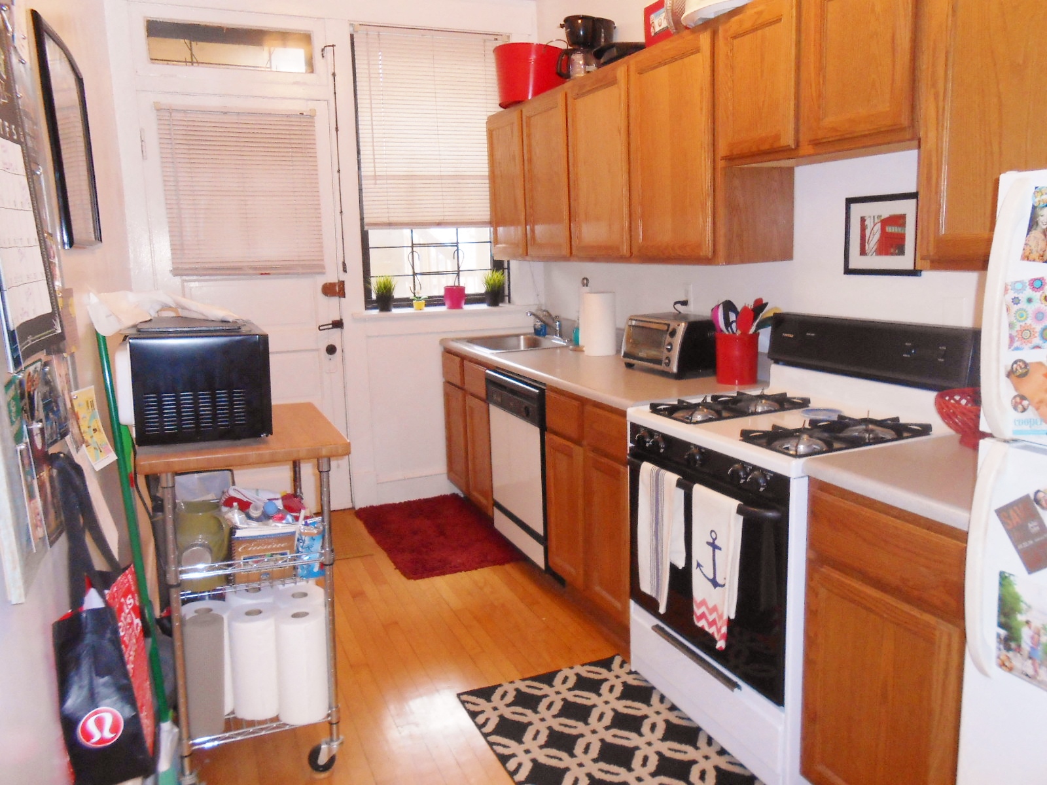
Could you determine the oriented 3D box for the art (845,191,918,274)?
[{"bbox_3d":[1.065,-0.466,2.329,0.020,0.232,0.275,-7,12,-23],"label":"art"}]

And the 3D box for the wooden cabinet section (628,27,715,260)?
[{"bbox_3d":[0.665,-0.852,2.792,0.331,0.763,0.524,-6,12,-23],"label":"wooden cabinet section"}]

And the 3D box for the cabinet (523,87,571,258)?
[{"bbox_3d":[0.237,-1.000,3.692,0.325,0.725,0.465,-7,12,-23],"label":"cabinet"}]

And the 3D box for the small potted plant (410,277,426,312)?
[{"bbox_3d":[-0.579,-0.534,4.316,0.090,0.165,0.080,-6,11,-23],"label":"small potted plant"}]

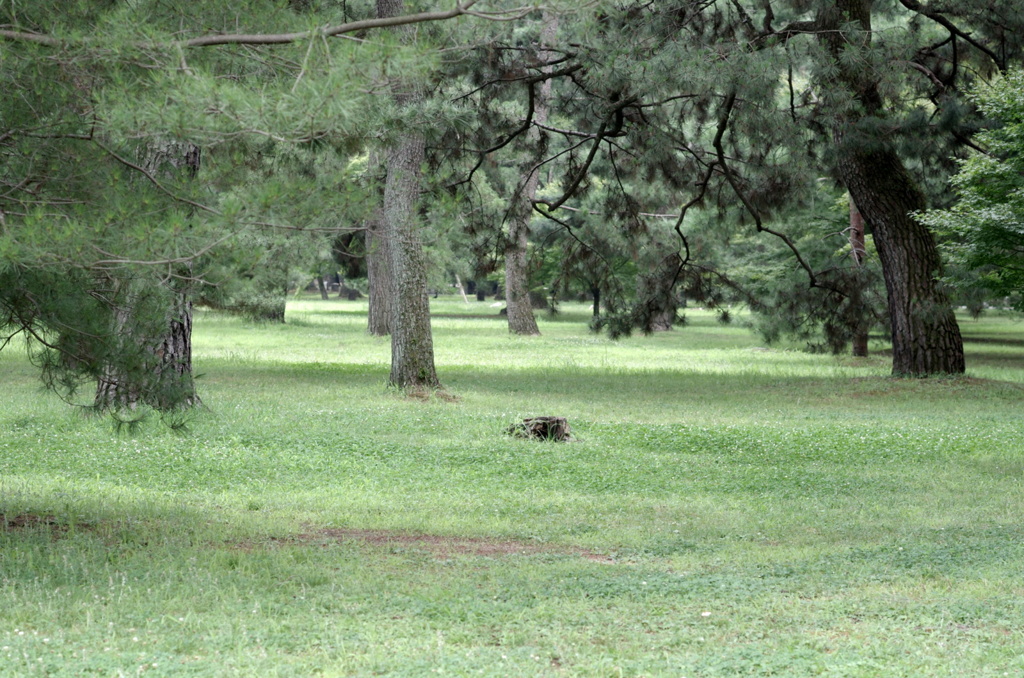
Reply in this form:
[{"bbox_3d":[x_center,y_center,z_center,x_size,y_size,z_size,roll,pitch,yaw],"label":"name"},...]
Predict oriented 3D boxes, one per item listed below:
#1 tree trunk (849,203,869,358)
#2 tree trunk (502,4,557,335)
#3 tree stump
[{"bbox_3d":[5.930,-1.035,51.000,0.310,2.738,0.290,0,1,0],"label":"tree trunk"},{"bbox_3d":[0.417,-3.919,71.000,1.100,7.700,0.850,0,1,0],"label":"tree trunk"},{"bbox_3d":[0.250,0.814,27.100,0.580,0.220,0.500,0,1,0],"label":"tree stump"}]

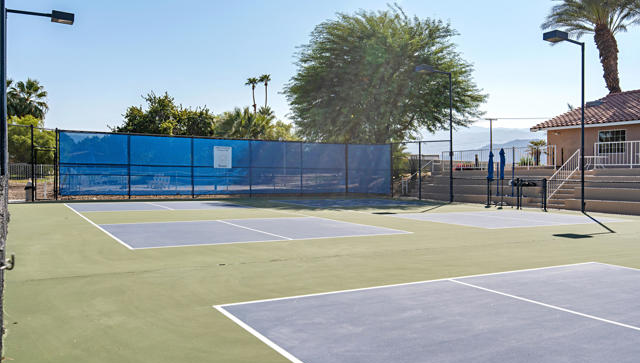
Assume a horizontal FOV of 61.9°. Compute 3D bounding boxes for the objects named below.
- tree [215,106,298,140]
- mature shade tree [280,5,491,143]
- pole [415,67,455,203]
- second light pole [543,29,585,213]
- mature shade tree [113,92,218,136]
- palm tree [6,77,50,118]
[{"bbox_3d":[-6.786,-3.900,57.000,9.000,8.100,7.500,0,1,0],"label":"tree"},{"bbox_3d":[4.619,-5.873,38.200,14.000,13.100,13.500,0,1,0],"label":"mature shade tree"},{"bbox_3d":[5.786,-2.279,26.431,2.140,6.660,0.600,-1,1,-30],"label":"pole"},{"bbox_3d":[9.311,-2.143,20.060,2.110,6.660,0.560,-1,1,-30],"label":"second light pole"},{"bbox_3d":[-14.483,-4.078,50.000,10.200,8.400,9.300,0,1,0],"label":"mature shade tree"},{"bbox_3d":[-31.257,-5.637,57.000,4.500,10.700,4.500,0,1,0],"label":"palm tree"}]

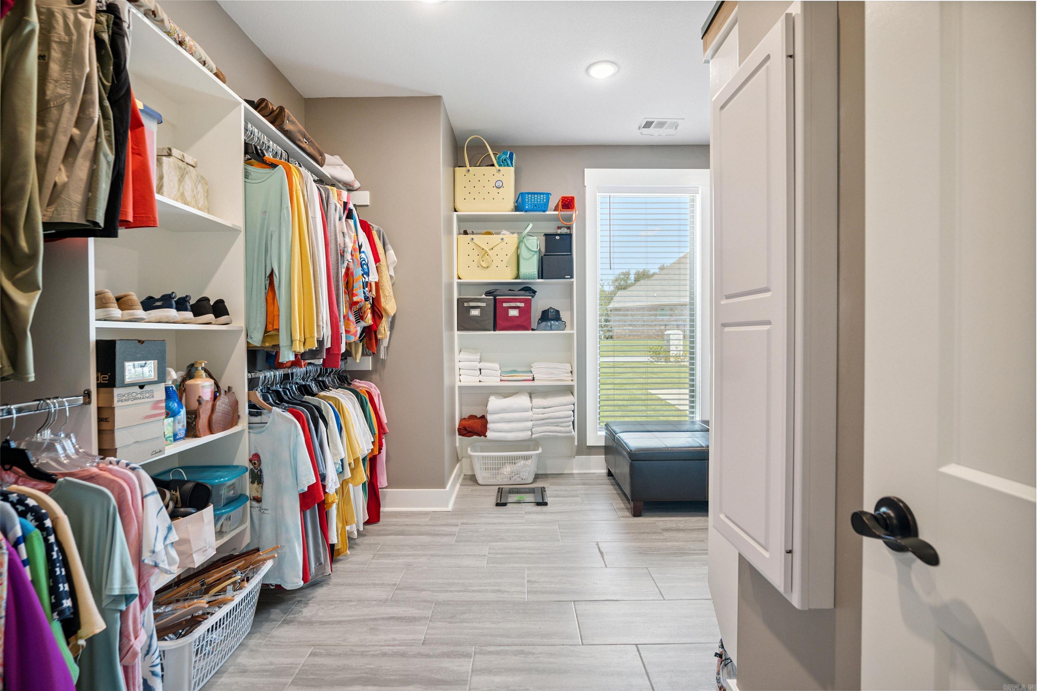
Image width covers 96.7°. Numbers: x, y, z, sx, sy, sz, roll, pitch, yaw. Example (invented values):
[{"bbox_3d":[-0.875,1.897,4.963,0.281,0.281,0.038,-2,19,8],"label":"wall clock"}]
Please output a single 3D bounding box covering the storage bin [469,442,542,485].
[{"bbox_3d":[-0.106,0.946,3.685,0.575,0.285,0.370,0,1,-3],"label":"storage bin"}]

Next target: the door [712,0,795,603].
[{"bbox_3d":[0.553,-0.081,1.128,0.022,1.205,0.355,0,1,0],"label":"door"}]

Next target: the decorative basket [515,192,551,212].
[{"bbox_3d":[0.128,-1.117,3.713,0.250,0.155,0.250,-1,1,-7],"label":"decorative basket"}]

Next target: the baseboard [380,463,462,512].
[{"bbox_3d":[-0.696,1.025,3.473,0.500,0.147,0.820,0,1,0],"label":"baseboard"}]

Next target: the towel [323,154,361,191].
[{"bbox_3d":[-1.143,-1.092,2.850,0.280,0.165,0.330,0,1,0],"label":"towel"}]

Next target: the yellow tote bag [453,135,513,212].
[{"bbox_3d":[-0.262,-1.336,3.704,0.475,0.590,0.230,0,1,0],"label":"yellow tote bag"}]

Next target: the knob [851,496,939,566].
[{"bbox_3d":[0.477,0.237,0.587,0.062,0.072,0.135,0,1,0],"label":"knob"}]

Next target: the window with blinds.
[{"bbox_3d":[1.087,-0.293,3.873,0.840,2.000,0.090,0,1,0],"label":"window with blinds"}]

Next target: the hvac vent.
[{"bbox_3d":[1.065,-1.635,3.451,0.300,0.045,0.200,0,1,0],"label":"hvac vent"}]

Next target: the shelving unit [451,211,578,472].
[{"bbox_3d":[-0.016,-0.016,3.736,0.960,2.060,0.270,0,1,0],"label":"shelving unit"}]

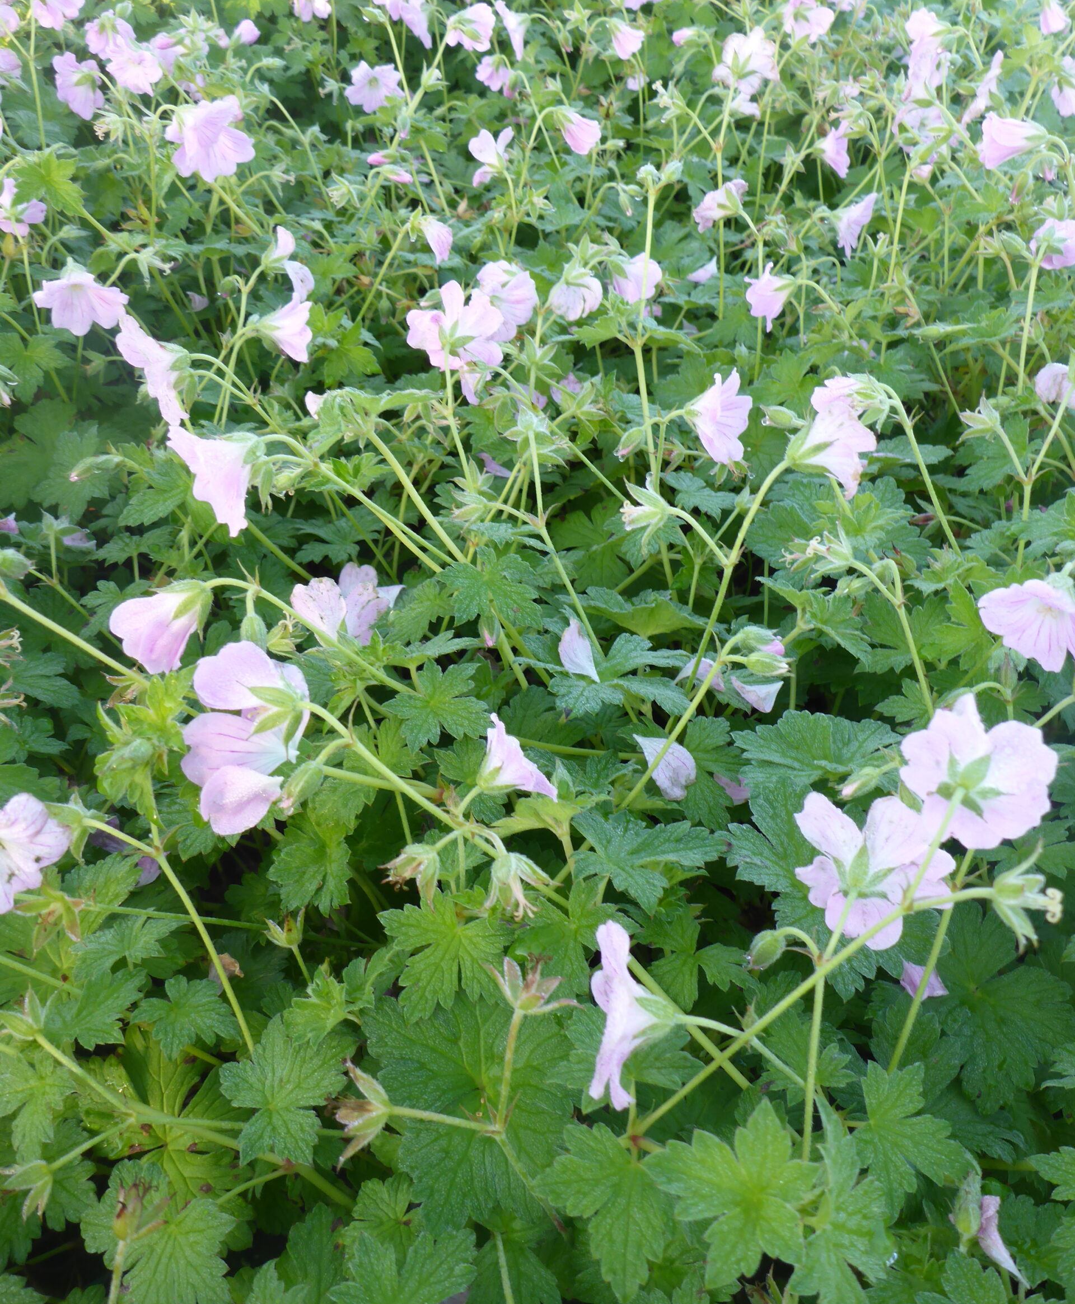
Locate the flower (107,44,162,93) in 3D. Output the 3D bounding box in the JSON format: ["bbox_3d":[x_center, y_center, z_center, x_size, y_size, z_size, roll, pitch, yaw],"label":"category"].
[{"bbox_3d":[-0.269,-0.390,0.770,0.033,0.032,0.019,-14,44,-16],"label":"flower"}]

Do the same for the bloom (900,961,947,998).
[{"bbox_3d":[0.127,0.107,0.380,0.016,0.008,0.012,0,53,0],"label":"bloom"}]

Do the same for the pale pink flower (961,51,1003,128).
[{"bbox_3d":[0.229,-0.285,0.590,0.014,0.036,0.037,22,89,21],"label":"pale pink flower"}]

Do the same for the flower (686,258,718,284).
[{"bbox_3d":[0.091,-0.210,0.640,0.018,0.009,0.014,0,41,0],"label":"flower"}]

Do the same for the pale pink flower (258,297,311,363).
[{"bbox_3d":[-0.115,-0.148,0.520,0.021,0.028,0.028,13,38,-18],"label":"pale pink flower"}]

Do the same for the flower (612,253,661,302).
[{"bbox_3d":[0.046,-0.194,0.590,0.023,0.024,0.024,-30,33,22],"label":"flower"}]

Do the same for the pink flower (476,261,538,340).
[{"bbox_3d":[-0.018,-0.162,0.520,0.033,0.036,0.020,31,5,32],"label":"pink flower"}]

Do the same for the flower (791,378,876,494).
[{"bbox_3d":[0.095,-0.075,0.390,0.021,0.037,0.036,6,37,-24],"label":"flower"}]

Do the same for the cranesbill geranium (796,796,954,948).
[{"bbox_3d":[0.083,0.058,0.292,0.040,0.041,0.018,18,14,21],"label":"cranesbill geranium"}]

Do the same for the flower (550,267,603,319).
[{"bbox_3d":[0.016,-0.168,0.540,0.021,0.023,0.024,3,37,24],"label":"flower"}]

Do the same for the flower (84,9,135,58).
[{"bbox_3d":[-0.298,-0.438,0.810,0.033,0.033,0.021,-25,8,-26],"label":"flower"}]

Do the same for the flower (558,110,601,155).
[{"bbox_3d":[0.023,-0.321,0.710,0.026,0.021,0.021,46,43,-12],"label":"flower"}]

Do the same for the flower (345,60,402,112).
[{"bbox_3d":[-0.112,-0.386,0.790,0.037,0.033,0.016,-6,30,-7],"label":"flower"}]

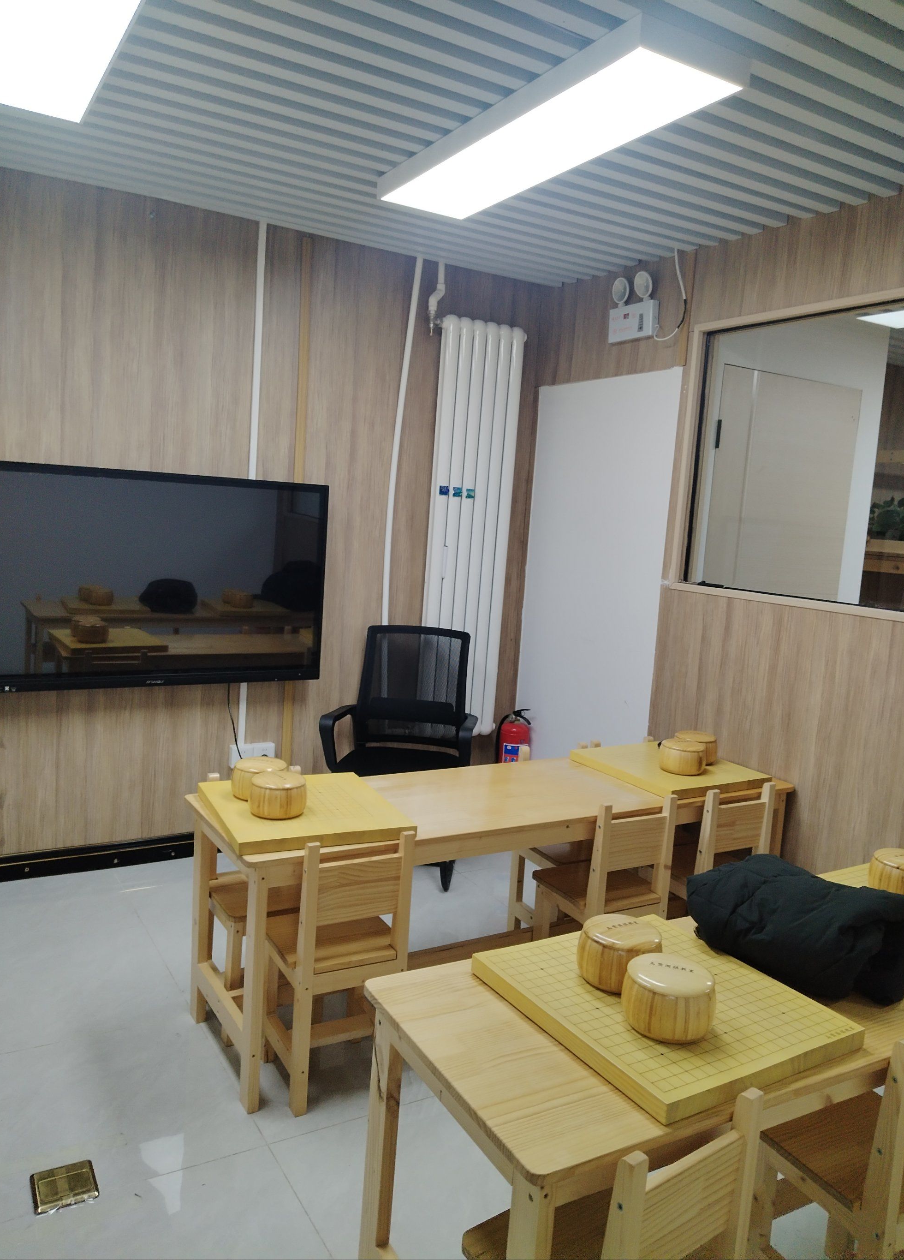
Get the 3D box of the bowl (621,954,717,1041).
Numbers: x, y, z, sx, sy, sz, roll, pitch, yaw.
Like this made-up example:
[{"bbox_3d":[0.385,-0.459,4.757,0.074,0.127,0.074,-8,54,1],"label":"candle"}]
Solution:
[{"bbox_3d":[0.334,0.563,1.455,0.140,0.096,0.140,4,7,0],"label":"bowl"}]

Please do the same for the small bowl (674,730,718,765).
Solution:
[{"bbox_3d":[0.812,0.391,3.149,0.143,0.094,0.143,4,7,0],"label":"small bowl"}]

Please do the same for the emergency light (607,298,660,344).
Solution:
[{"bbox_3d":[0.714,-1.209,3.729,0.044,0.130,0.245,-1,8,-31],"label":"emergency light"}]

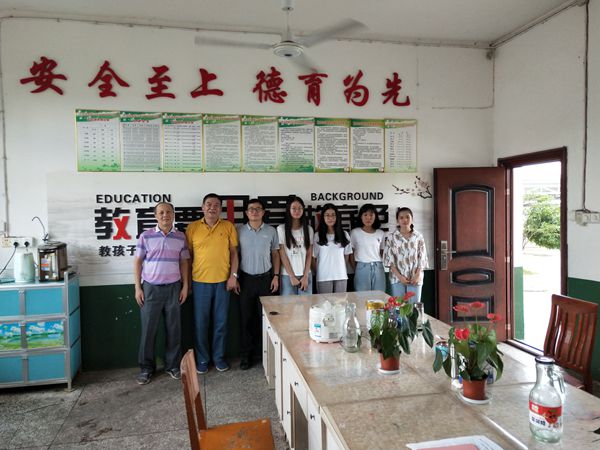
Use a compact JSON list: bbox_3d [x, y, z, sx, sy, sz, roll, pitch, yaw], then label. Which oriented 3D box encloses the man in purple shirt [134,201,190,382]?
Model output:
[{"bbox_3d":[-1.295,0.620,4.115,0.504,1.665,0.320,-1,2,-15],"label":"man in purple shirt"}]

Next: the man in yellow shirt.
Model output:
[{"bbox_3d":[-0.859,0.563,4.318,0.512,1.750,0.320,-1,2,-10],"label":"man in yellow shirt"}]

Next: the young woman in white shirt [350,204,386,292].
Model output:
[{"bbox_3d":[0.742,0.592,4.627,0.436,1.620,0.280,-1,2,-4],"label":"young woman in white shirt"}]

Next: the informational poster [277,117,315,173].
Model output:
[{"bbox_3d":[-0.030,-0.863,4.646,0.400,0.599,0.020,-1,2,-12],"label":"informational poster"}]

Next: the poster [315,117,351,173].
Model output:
[{"bbox_3d":[0.365,-0.872,4.729,0.409,0.599,0.020,-1,2,-12],"label":"poster"}]

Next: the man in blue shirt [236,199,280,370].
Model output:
[{"bbox_3d":[-0.410,0.584,4.413,0.458,1.686,0.300,-1,2,-8],"label":"man in blue shirt"}]

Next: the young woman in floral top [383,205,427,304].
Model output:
[{"bbox_3d":[1.117,0.580,4.606,0.440,1.540,0.260,-1,2,2],"label":"young woman in floral top"}]

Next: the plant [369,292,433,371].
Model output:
[{"bbox_3d":[0.469,0.501,2.017,0.293,0.372,0.269,0,2,12],"label":"plant"}]

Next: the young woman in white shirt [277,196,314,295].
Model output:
[{"bbox_3d":[-0.040,0.566,4.481,0.419,1.707,0.280,-1,2,-6],"label":"young woman in white shirt"}]

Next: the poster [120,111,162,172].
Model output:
[{"bbox_3d":[-1.572,-0.825,4.301,0.391,0.600,0.012,-1,2,-13],"label":"poster"}]

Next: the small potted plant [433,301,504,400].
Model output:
[{"bbox_3d":[0.673,0.499,1.740,0.264,0.388,0.243,0,2,22],"label":"small potted plant"}]

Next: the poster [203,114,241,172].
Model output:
[{"bbox_3d":[-0.808,-0.843,4.471,0.391,0.600,0.012,-1,2,-13],"label":"poster"}]

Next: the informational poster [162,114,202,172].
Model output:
[{"bbox_3d":[-1.190,-0.834,4.386,0.391,0.600,0.012,-1,2,-13],"label":"informational poster"}]

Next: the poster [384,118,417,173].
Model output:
[{"bbox_3d":[1.149,-0.888,4.905,0.396,0.600,0.012,-1,2,-13],"label":"poster"}]

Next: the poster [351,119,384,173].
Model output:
[{"bbox_3d":[0.761,-0.882,4.813,0.400,0.599,0.020,-1,2,-12],"label":"poster"}]

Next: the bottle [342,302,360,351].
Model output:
[{"bbox_3d":[0.282,0.552,2.344,0.095,0.251,0.095,-1,2,7],"label":"bottle"}]

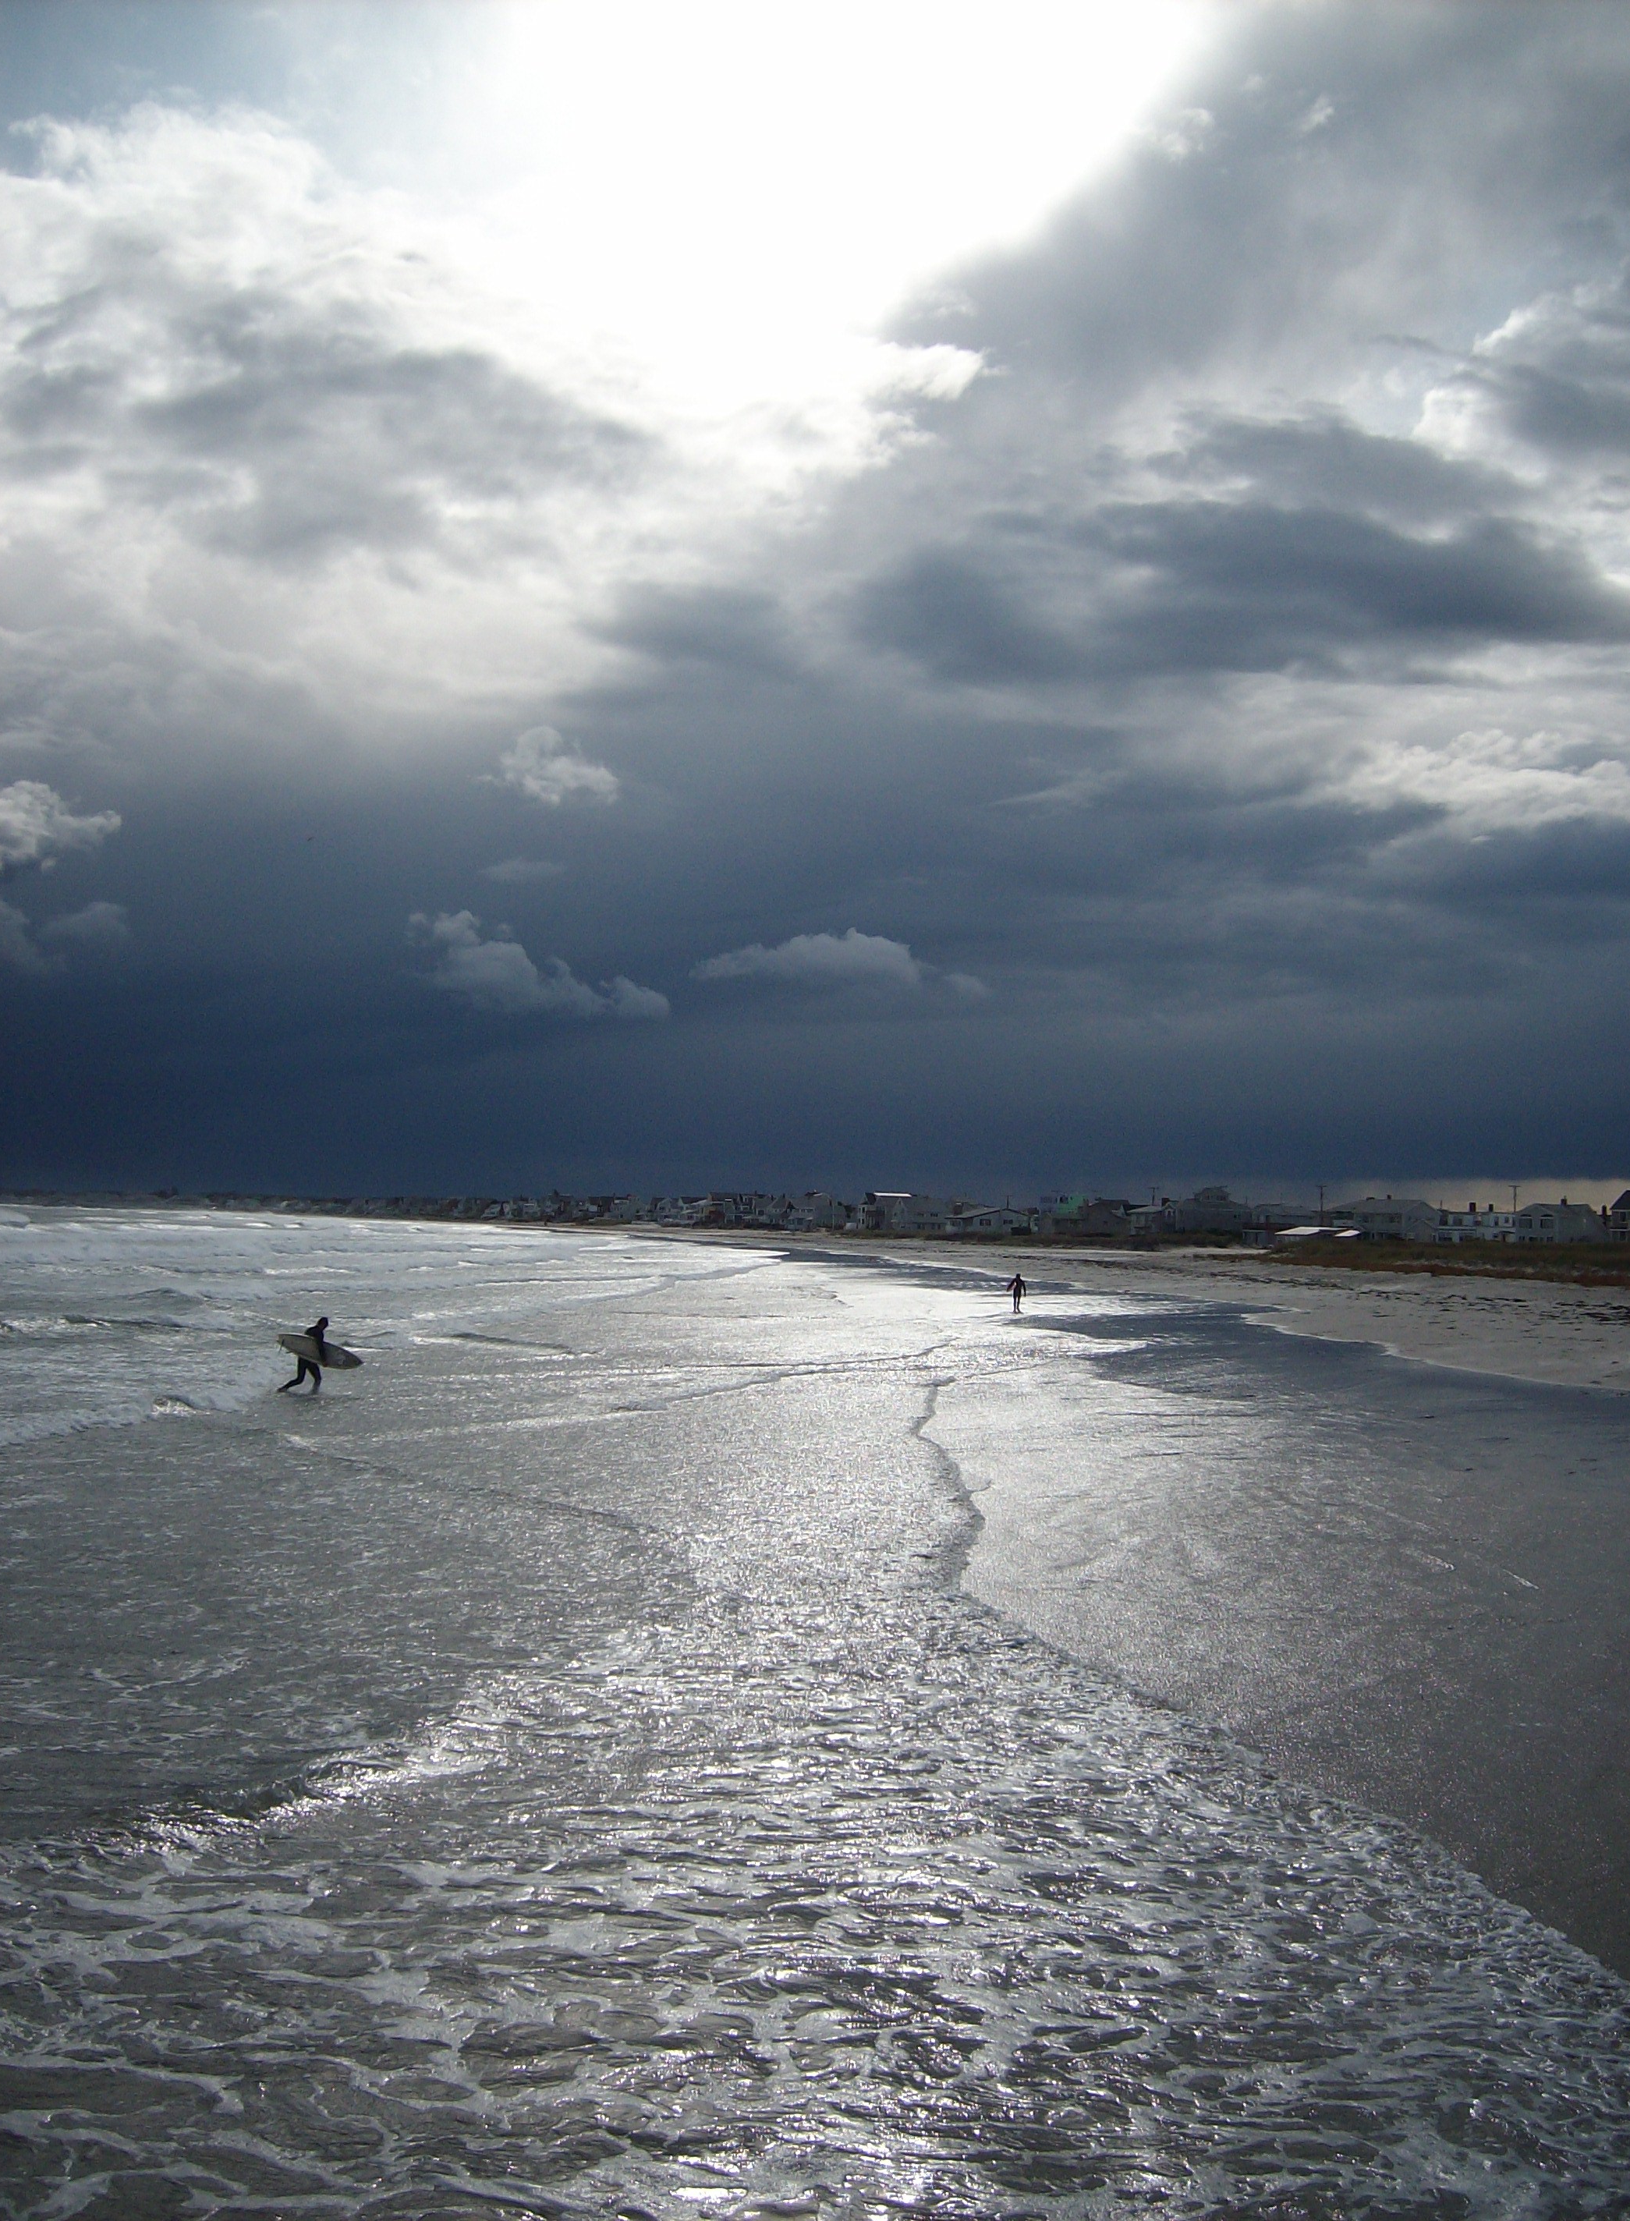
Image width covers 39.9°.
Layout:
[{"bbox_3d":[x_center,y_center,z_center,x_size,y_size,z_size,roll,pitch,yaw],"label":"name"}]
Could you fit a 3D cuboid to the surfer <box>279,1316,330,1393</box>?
[{"bbox_3d":[-10.798,5.201,47.500,1.050,1.670,0.600,0,-2,-3],"label":"surfer"}]

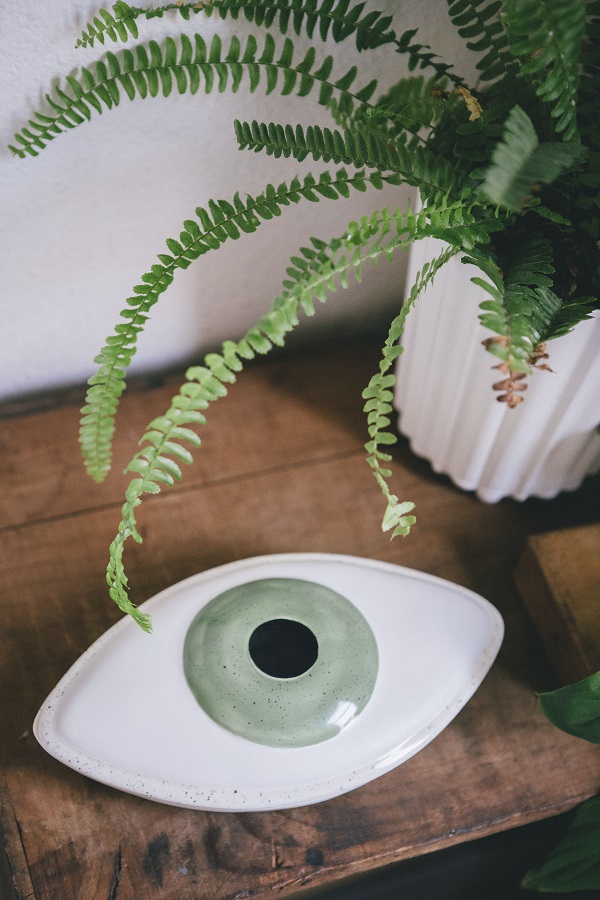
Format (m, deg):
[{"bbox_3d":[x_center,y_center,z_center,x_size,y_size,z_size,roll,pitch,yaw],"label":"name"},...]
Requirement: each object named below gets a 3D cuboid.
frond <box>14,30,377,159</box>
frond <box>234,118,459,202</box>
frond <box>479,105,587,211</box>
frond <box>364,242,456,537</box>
[{"bbox_3d":[-0.058,-0.185,0.918,0.191,0.058,0.034,-1,52,-10],"label":"frond"},{"bbox_3d":[0.026,-0.150,0.917,0.133,0.026,0.036,10,46,-33],"label":"frond"},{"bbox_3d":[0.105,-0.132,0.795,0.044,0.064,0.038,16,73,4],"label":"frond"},{"bbox_3d":[0.059,-0.032,0.978,0.037,0.117,0.111,5,51,-5],"label":"frond"}]

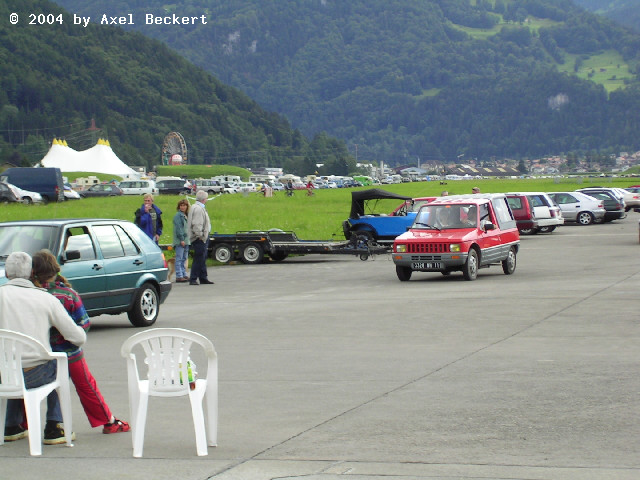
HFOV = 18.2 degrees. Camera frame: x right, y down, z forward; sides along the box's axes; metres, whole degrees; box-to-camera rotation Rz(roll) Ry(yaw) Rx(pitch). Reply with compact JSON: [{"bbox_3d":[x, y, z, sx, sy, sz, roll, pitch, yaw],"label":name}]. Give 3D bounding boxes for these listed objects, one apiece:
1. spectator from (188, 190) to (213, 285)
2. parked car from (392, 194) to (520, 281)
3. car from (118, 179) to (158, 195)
[{"bbox_3d":[-2.178,-0.040,36.400,0.420,1.740,0.500,-1,2,-23],"label":"spectator"},{"bbox_3d":[2.630,-0.085,37.900,1.530,1.570,3.500,0,2,21],"label":"parked car"},{"bbox_3d":[-18.700,-5.180,203.000,4.450,1.730,1.800,0,2,15],"label":"car"}]

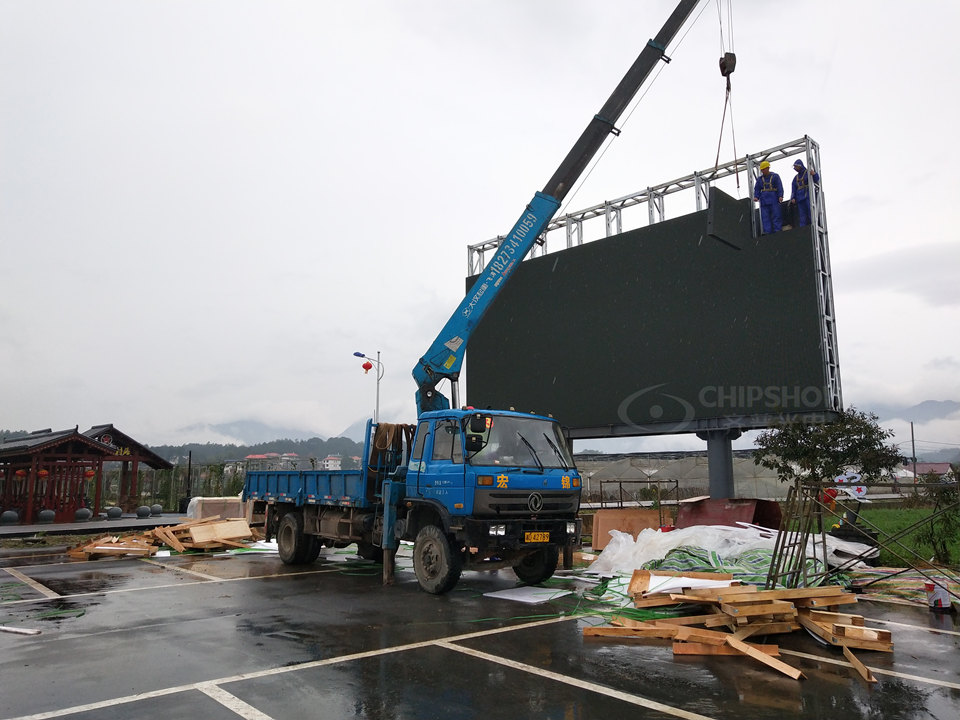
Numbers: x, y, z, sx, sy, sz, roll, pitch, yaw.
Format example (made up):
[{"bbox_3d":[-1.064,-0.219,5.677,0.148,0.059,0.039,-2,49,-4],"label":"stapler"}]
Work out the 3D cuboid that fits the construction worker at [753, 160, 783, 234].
[{"bbox_3d":[6.427,-3.585,18.566,0.600,1.740,0.370,-5,-10,28],"label":"construction worker"}]

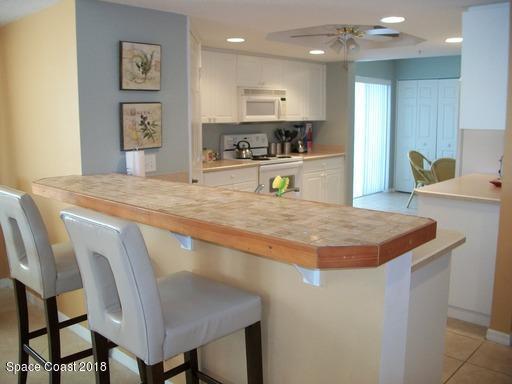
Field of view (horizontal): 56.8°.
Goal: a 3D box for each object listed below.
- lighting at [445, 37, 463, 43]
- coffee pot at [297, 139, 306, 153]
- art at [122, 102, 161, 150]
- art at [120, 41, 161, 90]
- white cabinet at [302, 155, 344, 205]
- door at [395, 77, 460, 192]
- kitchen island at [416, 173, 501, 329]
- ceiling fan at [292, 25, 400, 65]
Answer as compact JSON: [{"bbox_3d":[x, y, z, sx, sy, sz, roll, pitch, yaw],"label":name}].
[{"bbox_3d":[2.082,-1.597,4.958,0.190,0.030,0.190,8,13,43],"label":"lighting"},{"bbox_3d":[0.616,-0.631,6.410,0.125,0.190,0.125,8,12,43],"label":"coffee pot"},{"bbox_3d":[-0.836,-0.481,3.467,0.030,0.336,0.332,8,13,43],"label":"art"},{"bbox_3d":[-0.828,-0.897,3.414,0.030,0.328,0.319,8,13,43],"label":"art"},{"bbox_3d":[0.717,-0.042,6.633,0.600,0.870,0.932,8,13,43],"label":"white cabinet"},{"bbox_3d":[3.136,-0.948,8.401,1.350,2.020,0.050,8,13,43],"label":"door"},{"bbox_3d":[1.861,0.373,3.874,0.630,0.910,1.300,8,13,43],"label":"kitchen island"},{"bbox_3d":[0.882,-1.444,4.650,1.080,0.450,1.080,8,13,43],"label":"ceiling fan"}]

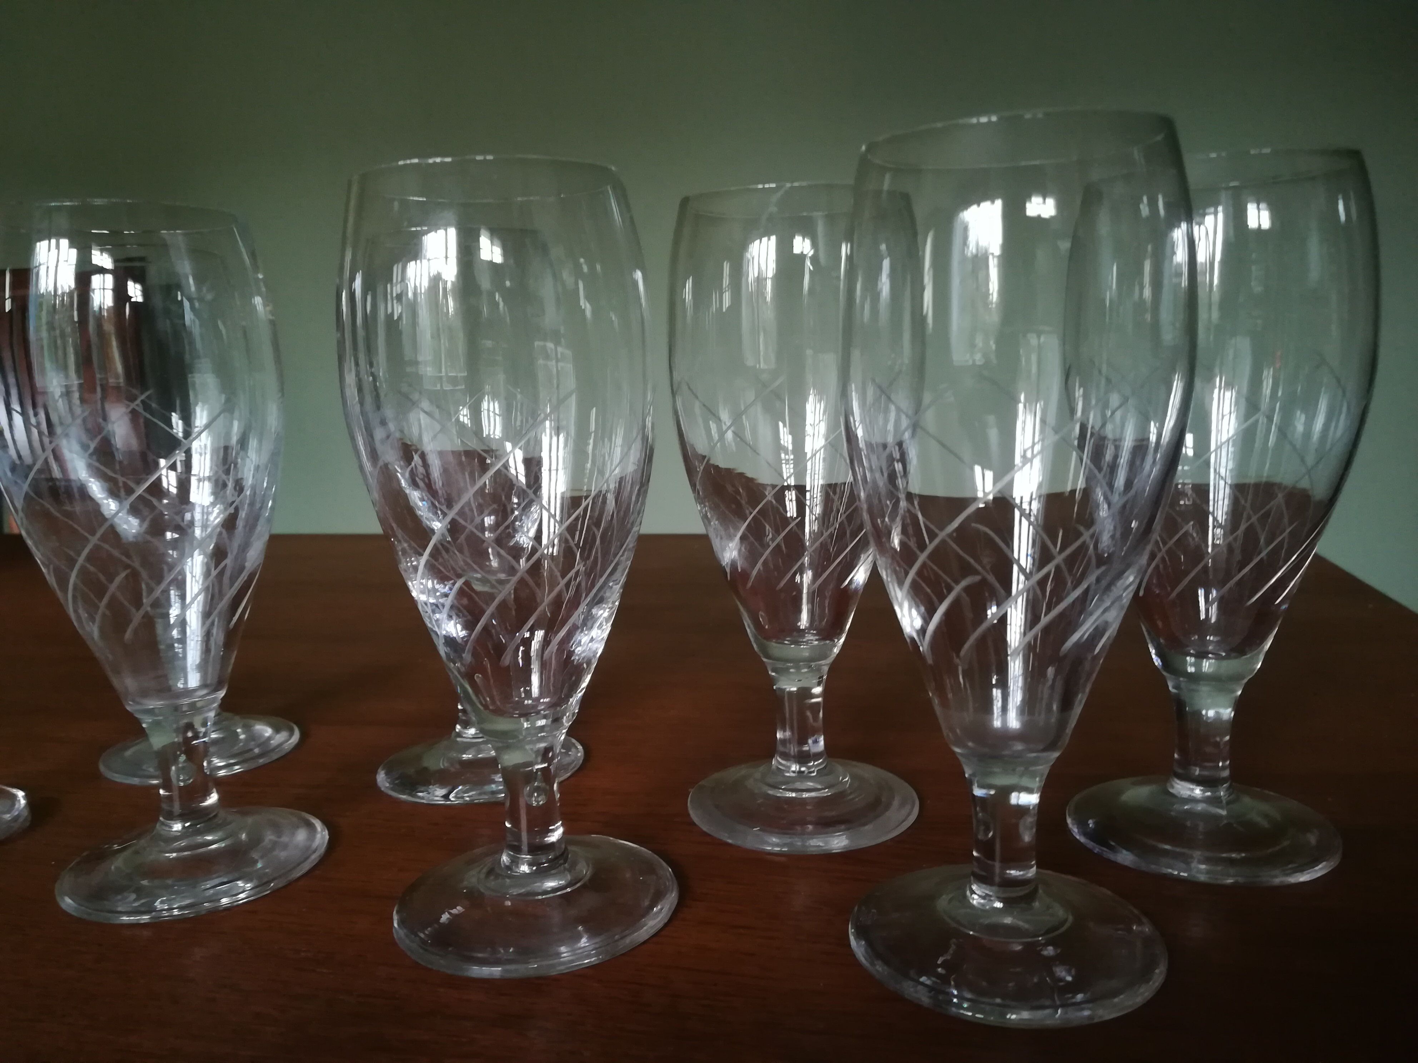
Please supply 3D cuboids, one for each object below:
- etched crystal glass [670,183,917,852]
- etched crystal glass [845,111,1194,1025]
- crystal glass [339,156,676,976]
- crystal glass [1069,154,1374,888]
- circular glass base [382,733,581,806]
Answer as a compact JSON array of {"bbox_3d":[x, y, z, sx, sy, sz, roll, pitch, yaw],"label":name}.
[{"bbox_3d":[0.025,-0.004,0.297,0.068,0.170,0.068,-2,10,0],"label":"etched crystal glass"},{"bbox_3d":[0.063,0.007,0.224,0.068,0.170,0.068,-2,10,0],"label":"etched crystal glass"},{"bbox_3d":[-0.045,0.007,0.246,0.068,0.170,0.068,-2,10,0],"label":"crystal glass"},{"bbox_3d":[0.128,-0.004,0.273,0.068,0.170,0.068,-2,10,0],"label":"crystal glass"},{"bbox_3d":[-0.074,0.072,0.349,0.067,0.011,0.067,-2,10,0],"label":"circular glass base"}]

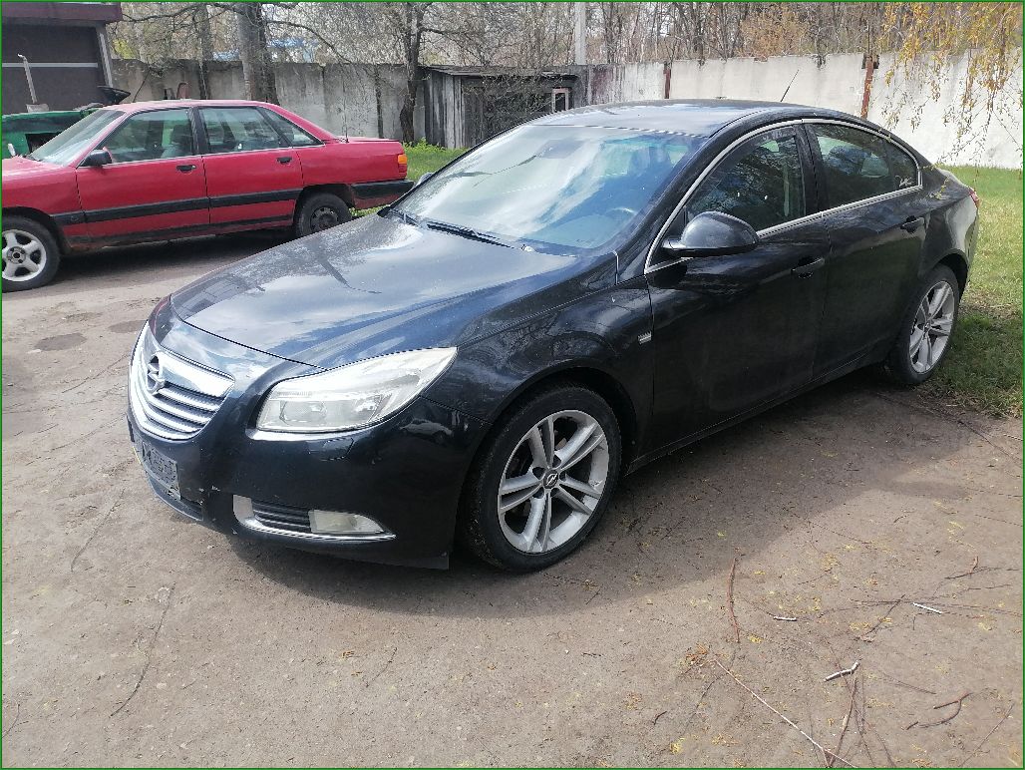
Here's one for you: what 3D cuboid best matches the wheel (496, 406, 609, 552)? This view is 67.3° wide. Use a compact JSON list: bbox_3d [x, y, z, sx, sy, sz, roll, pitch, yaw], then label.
[{"bbox_3d":[0.093,0.308,2.650,0.505,0.505,0.200,-17,25,-36],"label":"wheel"}]

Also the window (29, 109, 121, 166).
[{"bbox_3d":[-3.832,-2.167,6.675,1.420,0.085,0.799,23,66,45],"label":"window"}]

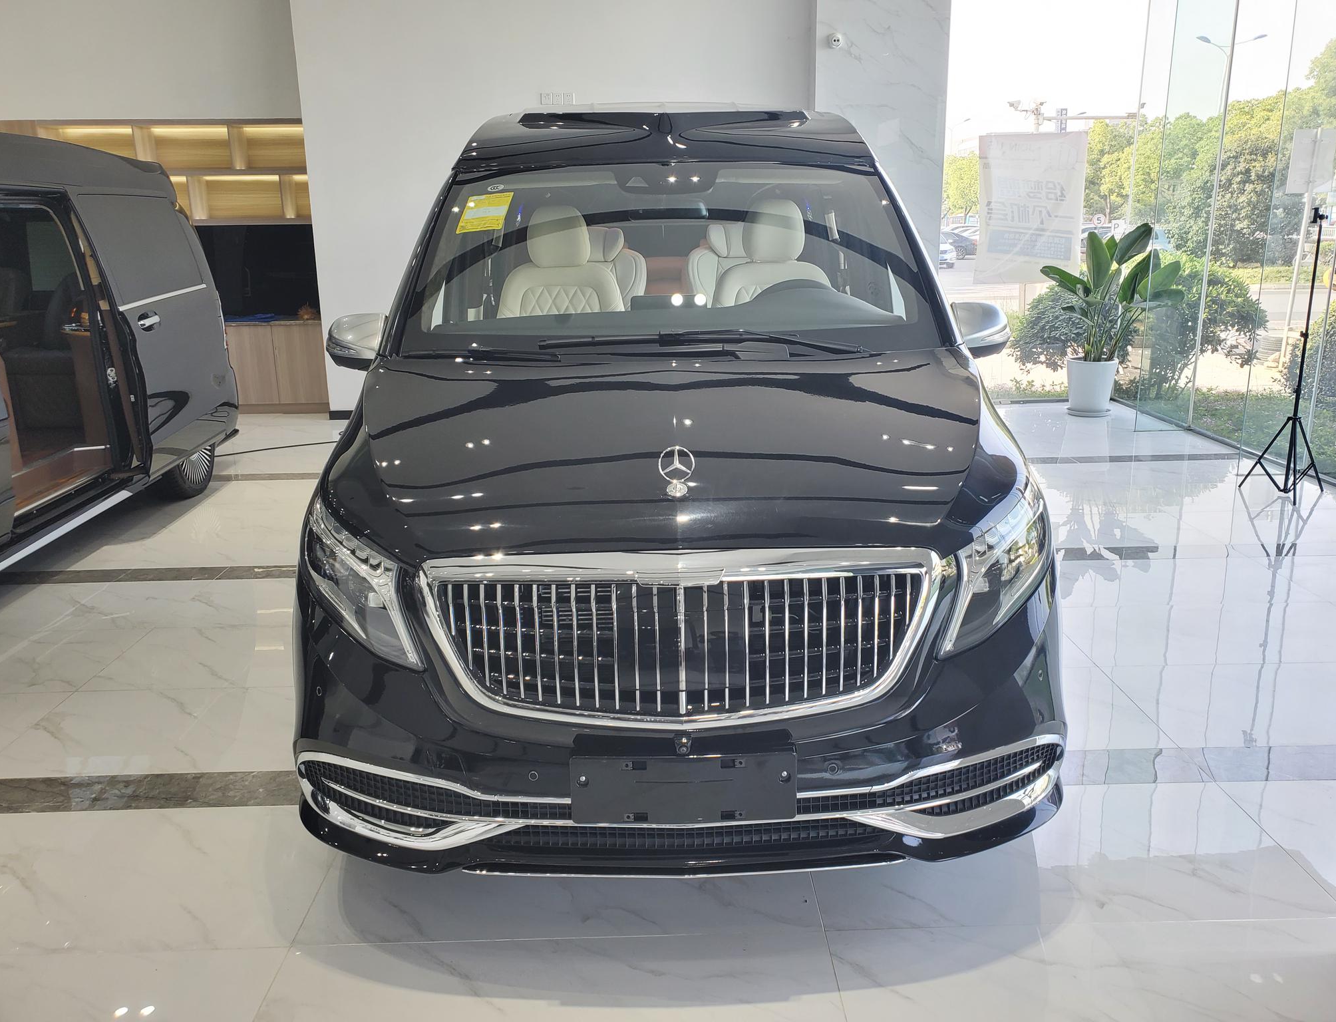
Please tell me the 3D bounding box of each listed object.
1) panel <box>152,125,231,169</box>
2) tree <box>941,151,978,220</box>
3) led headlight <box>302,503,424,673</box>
[{"bbox_3d":[-4.148,-3.191,9.000,0.780,0.360,0.050,-1,15,0],"label":"panel"},{"bbox_3d":[16.976,-17.939,59.666,3.600,5.500,3.400,-1,15,-1],"label":"tree"},{"bbox_3d":[-0.732,0.162,2.425,0.360,0.310,0.420,-1,15,2],"label":"led headlight"}]

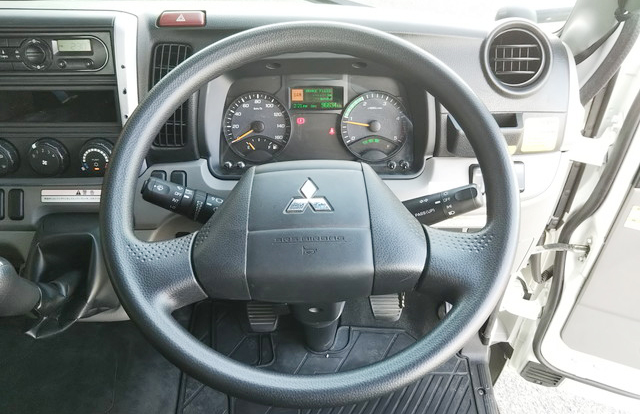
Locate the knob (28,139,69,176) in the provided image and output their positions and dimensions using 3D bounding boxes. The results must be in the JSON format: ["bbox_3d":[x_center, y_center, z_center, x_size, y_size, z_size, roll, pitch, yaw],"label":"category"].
[{"bbox_3d":[-0.341,-0.062,0.697,0.045,0.045,0.020,0,16,0],"label":"knob"}]

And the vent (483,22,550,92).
[{"bbox_3d":[0.246,-0.187,0.695,0.080,0.085,0.030,0,11,1],"label":"vent"}]

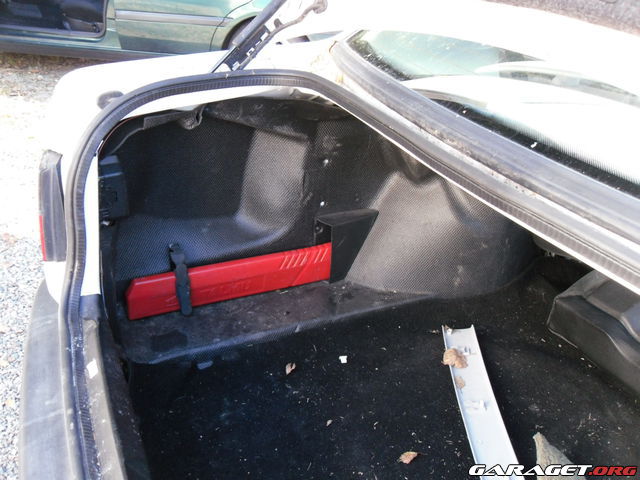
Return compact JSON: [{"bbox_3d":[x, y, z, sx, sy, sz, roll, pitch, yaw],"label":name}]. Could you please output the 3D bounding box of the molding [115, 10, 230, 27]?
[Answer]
[{"bbox_3d":[-0.912,-1.369,4.000,0.820,0.054,0.025,10,31,17],"label":"molding"}]

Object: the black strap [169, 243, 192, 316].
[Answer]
[{"bbox_3d":[-0.272,0.077,1.260,0.030,0.130,0.050,-10,31,-17],"label":"black strap"}]

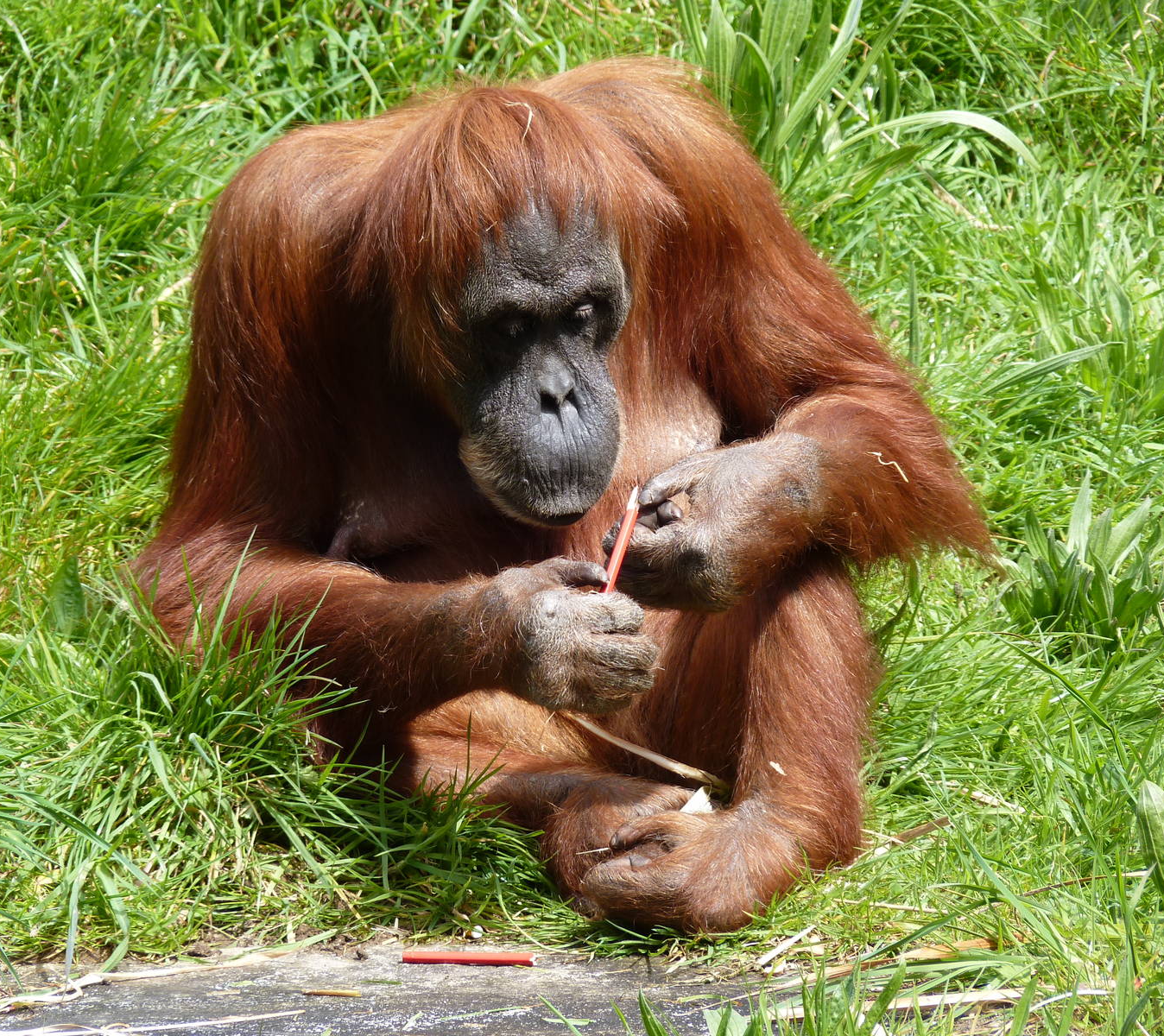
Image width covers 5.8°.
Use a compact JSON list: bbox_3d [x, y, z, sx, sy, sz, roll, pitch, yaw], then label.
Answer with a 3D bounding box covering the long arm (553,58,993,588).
[{"bbox_3d":[0.133,-0.125,8.000,0.290,0.320,0.330,0,20,0],"label":"long arm"}]

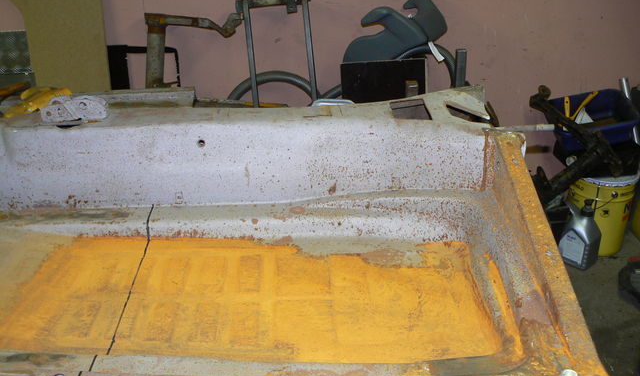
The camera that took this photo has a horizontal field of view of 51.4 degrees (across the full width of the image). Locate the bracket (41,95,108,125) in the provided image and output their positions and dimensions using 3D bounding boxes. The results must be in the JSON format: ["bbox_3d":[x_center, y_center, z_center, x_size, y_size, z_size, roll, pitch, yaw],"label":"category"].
[{"bbox_3d":[-0.745,-0.238,2.020,0.180,0.062,0.080,-1,29,-1],"label":"bracket"}]

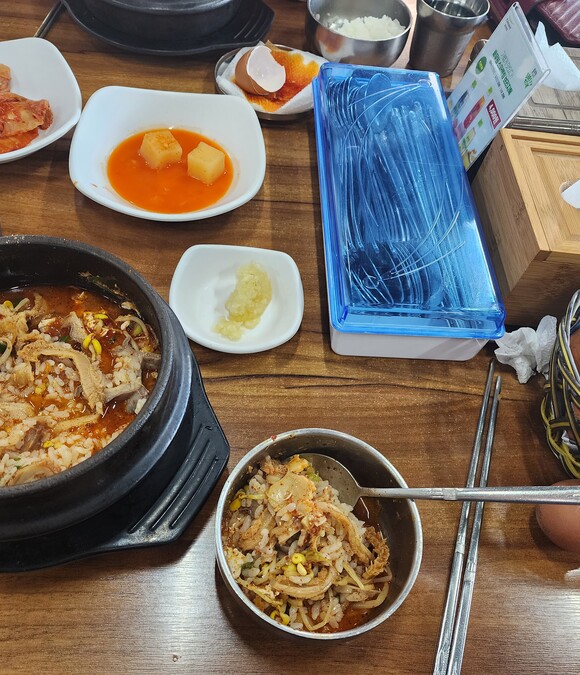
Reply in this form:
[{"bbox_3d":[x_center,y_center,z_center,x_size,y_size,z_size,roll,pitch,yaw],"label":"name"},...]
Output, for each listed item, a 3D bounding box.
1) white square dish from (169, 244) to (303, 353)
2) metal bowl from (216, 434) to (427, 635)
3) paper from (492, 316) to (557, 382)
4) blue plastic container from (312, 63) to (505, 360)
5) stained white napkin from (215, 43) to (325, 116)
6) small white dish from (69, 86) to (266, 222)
[{"bbox_3d":[-0.037,-0.025,0.416,0.091,0.027,0.091,3,55,-6],"label":"white square dish"},{"bbox_3d":[0.012,0.107,0.315,0.102,0.056,0.102,3,55,-6],"label":"metal bowl"},{"bbox_3d":[0.176,0.008,0.446,0.050,0.033,0.040,3,57,-7],"label":"paper"},{"bbox_3d":[0.080,-0.111,0.474,0.116,0.056,0.280,2,56,-6],"label":"blue plastic container"},{"bbox_3d":[-0.015,-0.252,0.574,0.112,0.030,0.100,3,57,-7],"label":"stained white napkin"},{"bbox_3d":[-0.098,-0.146,0.496,0.152,0.038,0.152,2,57,-8],"label":"small white dish"}]

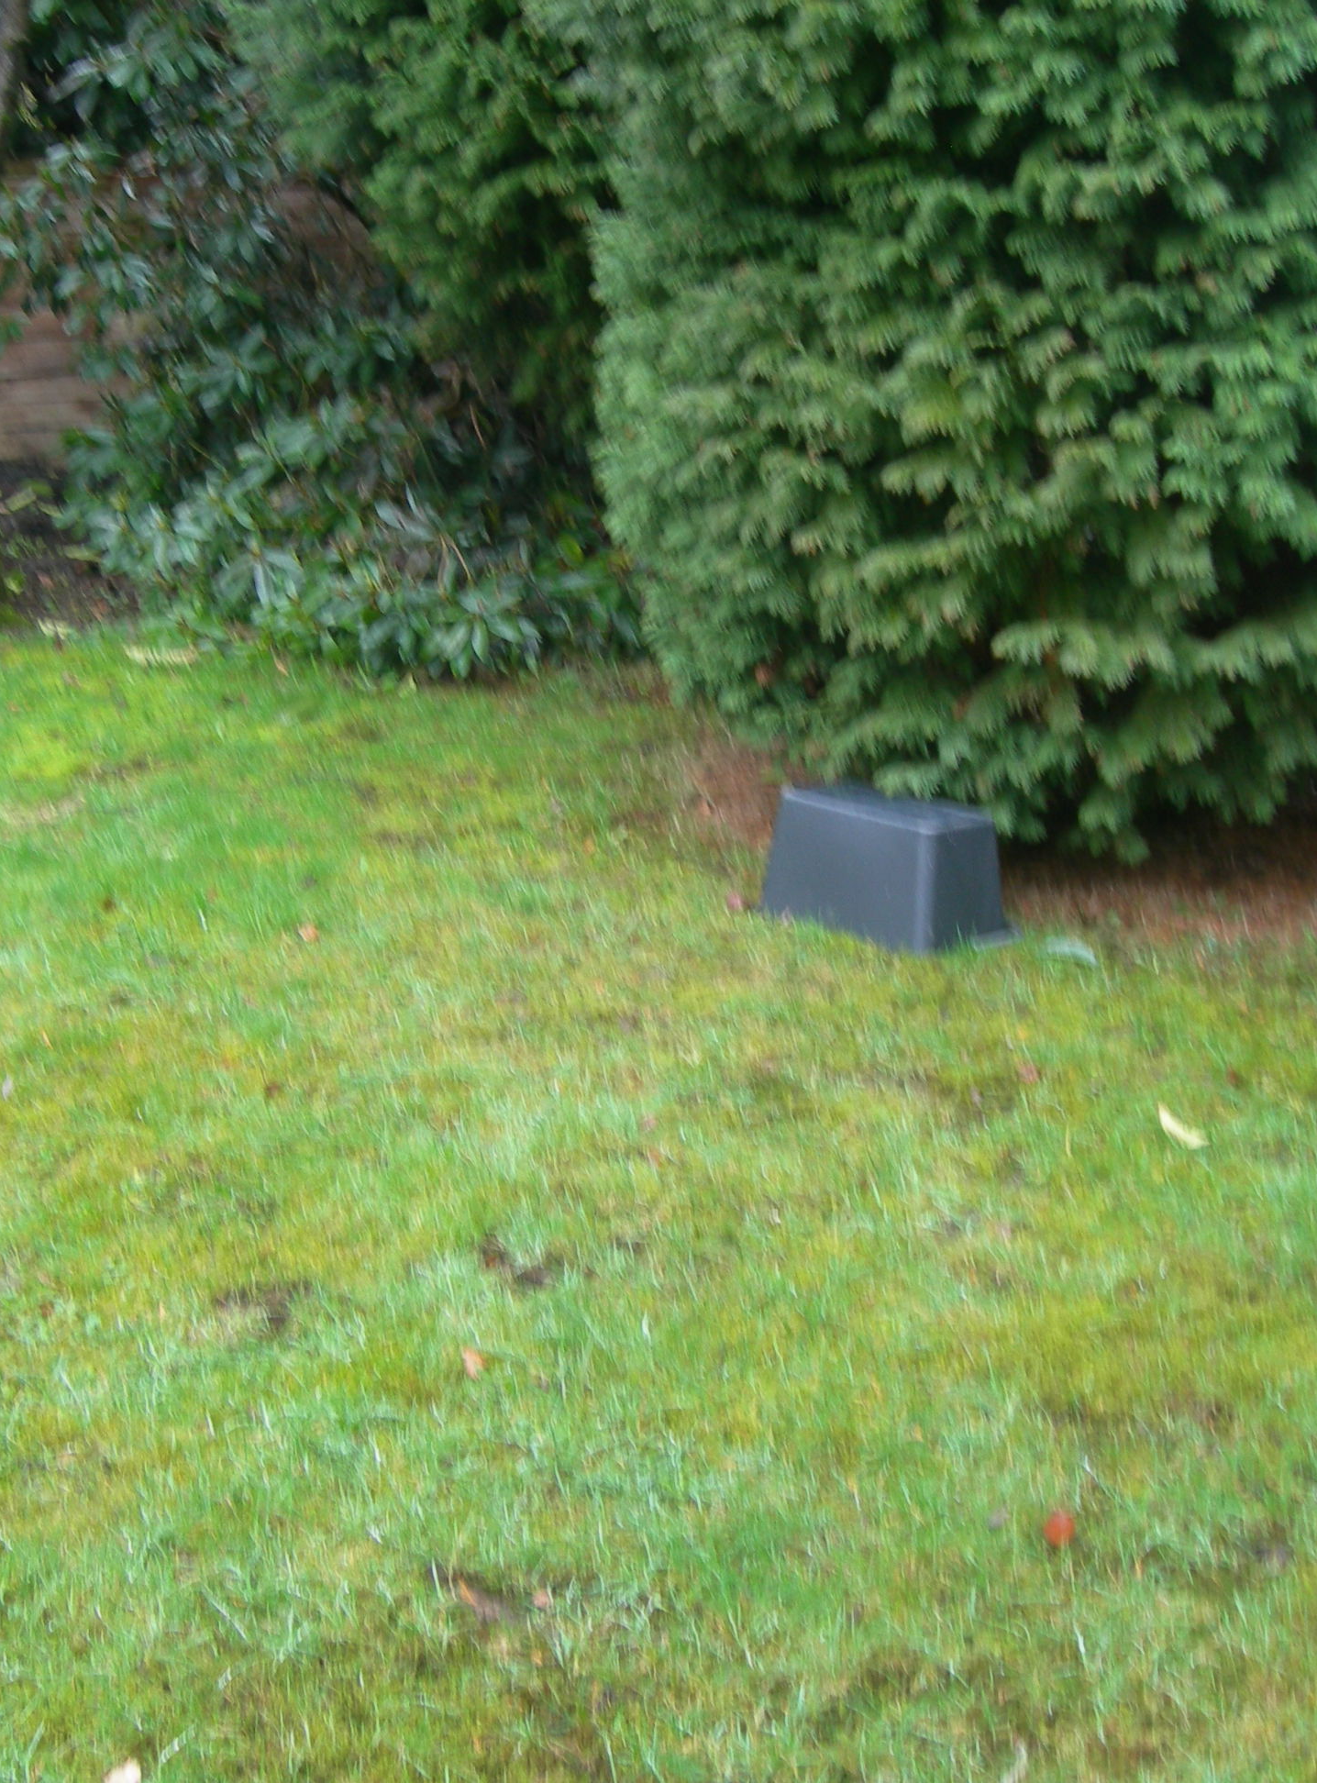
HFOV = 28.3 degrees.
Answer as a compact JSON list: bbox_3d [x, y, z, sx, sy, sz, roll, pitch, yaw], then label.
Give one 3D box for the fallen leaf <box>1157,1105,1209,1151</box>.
[{"bbox_3d":[0.753,0.340,3.753,0.033,0.030,0.098,-14,22,-40],"label":"fallen leaf"}]

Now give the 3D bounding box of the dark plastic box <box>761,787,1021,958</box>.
[{"bbox_3d":[0.412,-0.049,4.756,0.410,0.225,0.255,16,22,41],"label":"dark plastic box"}]

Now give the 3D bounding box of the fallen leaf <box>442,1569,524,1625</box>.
[{"bbox_3d":[-0.173,0.693,2.563,0.040,0.022,0.105,-13,21,-38],"label":"fallen leaf"}]

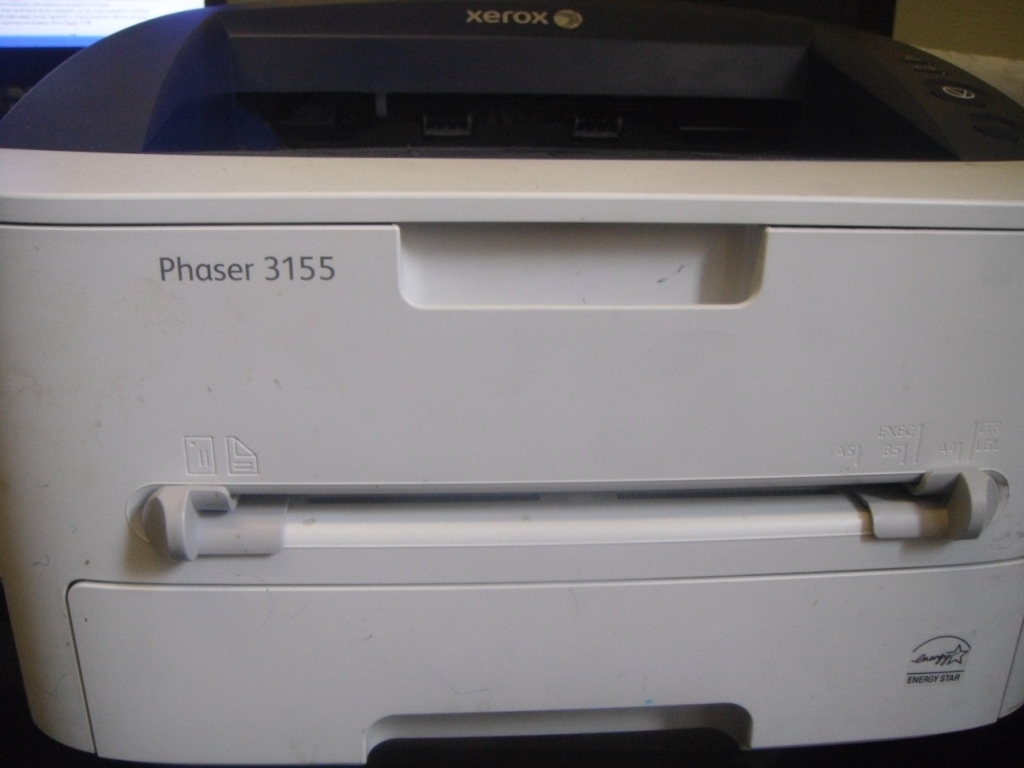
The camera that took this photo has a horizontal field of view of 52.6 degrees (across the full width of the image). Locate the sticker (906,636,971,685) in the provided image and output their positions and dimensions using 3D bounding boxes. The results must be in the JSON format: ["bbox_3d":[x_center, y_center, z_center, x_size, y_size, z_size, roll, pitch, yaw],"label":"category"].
[{"bbox_3d":[0.127,0.082,0.307,0.019,0.017,0.001,0,21,-10],"label":"sticker"}]

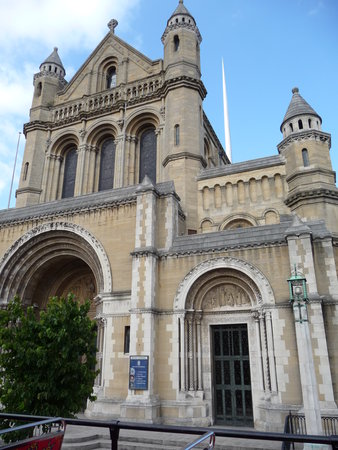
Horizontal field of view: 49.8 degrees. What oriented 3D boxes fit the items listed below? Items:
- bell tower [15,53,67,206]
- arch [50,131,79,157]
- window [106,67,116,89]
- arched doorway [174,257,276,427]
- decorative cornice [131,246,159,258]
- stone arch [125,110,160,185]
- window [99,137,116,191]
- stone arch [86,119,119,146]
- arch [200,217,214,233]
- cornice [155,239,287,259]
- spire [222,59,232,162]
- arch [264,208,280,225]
[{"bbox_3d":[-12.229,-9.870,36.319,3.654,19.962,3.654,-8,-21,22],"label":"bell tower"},{"bbox_3d":[-9.374,-7.511,33.683,3.420,2.160,0.850,-8,-21,22],"label":"arch"},{"bbox_3d":[-5.563,-14.265,35.196,1.080,2.800,0.500,-8,-21,22],"label":"window"},{"bbox_3d":[2.840,5.620,18.174,5.225,7.964,1.120,-8,-21,22],"label":"arched doorway"},{"bbox_3d":[-1.355,1.587,20.484,1.380,0.460,0.980,-8,-21,22],"label":"decorative cornice"},{"bbox_3d":[-2.001,-6.281,30.336,3.440,7.783,1.150,-8,-21,22],"label":"stone arch"},{"bbox_3d":[-5.340,-5.110,32.002,1.566,5.562,0.350,-8,-21,22],"label":"window"},{"bbox_3d":[-5.741,-8.177,32.679,3.520,2.537,1.000,-8,-21,22],"label":"stone arch"},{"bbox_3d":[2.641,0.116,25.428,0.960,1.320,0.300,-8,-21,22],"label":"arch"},{"bbox_3d":[2.591,1.234,18.805,6.791,0.300,0.350,-8,-21,22],"label":"cornice"},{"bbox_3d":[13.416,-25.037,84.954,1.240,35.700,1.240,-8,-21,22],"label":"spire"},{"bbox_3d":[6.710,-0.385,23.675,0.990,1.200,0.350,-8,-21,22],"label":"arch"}]

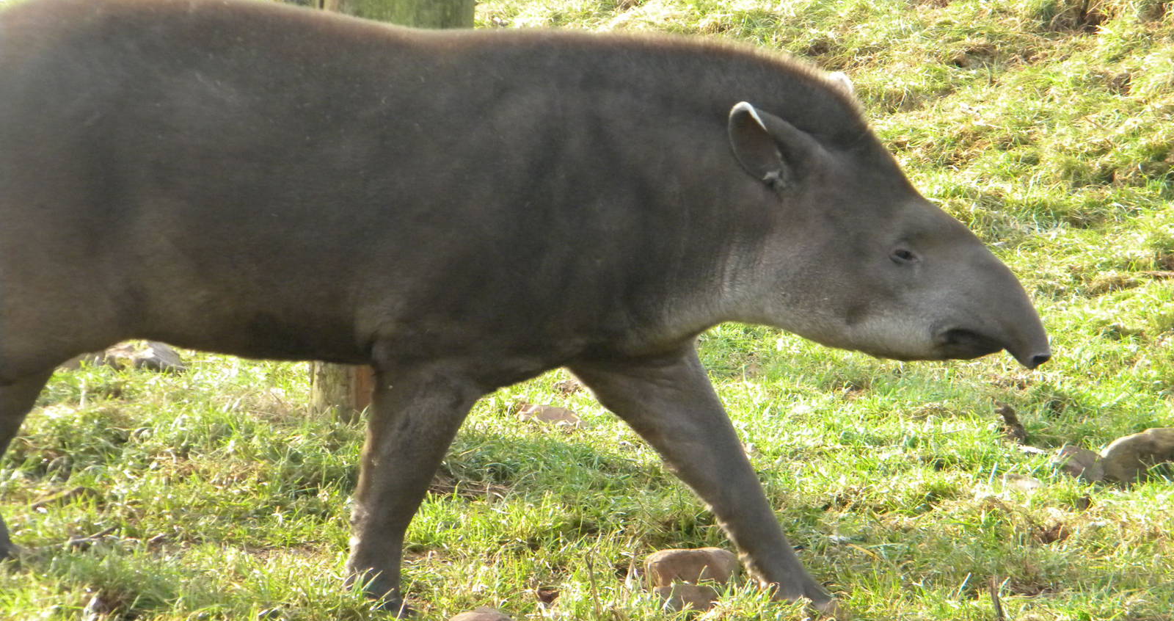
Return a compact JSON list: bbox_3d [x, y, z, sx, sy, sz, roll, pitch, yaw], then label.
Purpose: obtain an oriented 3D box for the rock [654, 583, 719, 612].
[{"bbox_3d":[0.148,0.427,7.450,0.097,0.043,0.070,0,8,0],"label":"rock"}]

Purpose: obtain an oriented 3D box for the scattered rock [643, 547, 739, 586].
[{"bbox_3d":[0.158,0.388,7.550,0.138,0.060,0.095,0,8,0],"label":"scattered rock"}]

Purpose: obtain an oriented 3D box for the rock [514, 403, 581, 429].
[{"bbox_3d":[-0.070,0.189,8.970,0.115,0.038,0.085,0,8,0],"label":"rock"}]

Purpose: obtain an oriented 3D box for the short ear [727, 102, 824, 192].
[{"bbox_3d":[0.273,-0.237,7.270,0.120,0.122,0.080,3,9,22],"label":"short ear"}]

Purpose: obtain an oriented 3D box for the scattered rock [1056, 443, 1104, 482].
[{"bbox_3d":[0.835,0.259,8.500,0.085,0.060,0.070,0,8,0],"label":"scattered rock"}]

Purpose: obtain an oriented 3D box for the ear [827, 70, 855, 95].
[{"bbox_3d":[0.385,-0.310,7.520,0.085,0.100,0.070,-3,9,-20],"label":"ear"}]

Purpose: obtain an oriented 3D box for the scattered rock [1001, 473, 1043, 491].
[{"bbox_3d":[0.728,0.288,8.400,0.072,0.030,0.055,0,8,0],"label":"scattered rock"}]

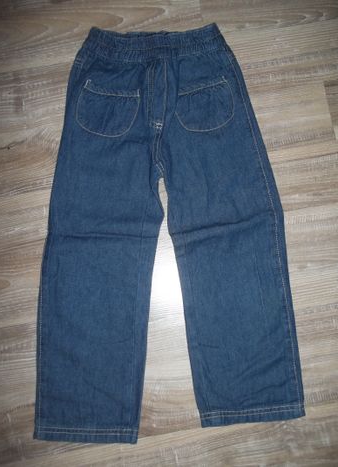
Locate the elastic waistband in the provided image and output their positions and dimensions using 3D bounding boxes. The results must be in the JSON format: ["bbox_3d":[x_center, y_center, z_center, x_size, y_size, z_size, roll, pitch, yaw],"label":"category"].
[{"bbox_3d":[-0.026,-0.336,0.763,0.255,0.027,0.061,-1,81,0],"label":"elastic waistband"}]

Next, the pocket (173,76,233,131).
[{"bbox_3d":[0.062,-0.224,0.745,0.097,0.013,0.095,-5,81,-1],"label":"pocket"}]

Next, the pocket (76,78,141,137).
[{"bbox_3d":[-0.104,-0.216,0.744,0.102,0.013,0.095,3,81,1],"label":"pocket"}]

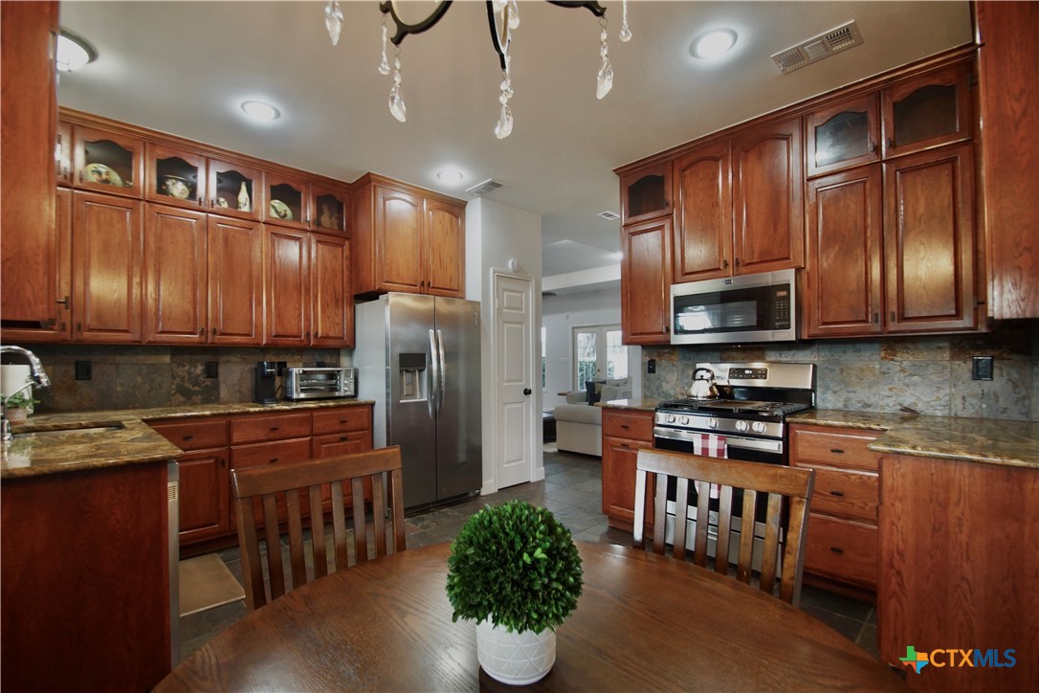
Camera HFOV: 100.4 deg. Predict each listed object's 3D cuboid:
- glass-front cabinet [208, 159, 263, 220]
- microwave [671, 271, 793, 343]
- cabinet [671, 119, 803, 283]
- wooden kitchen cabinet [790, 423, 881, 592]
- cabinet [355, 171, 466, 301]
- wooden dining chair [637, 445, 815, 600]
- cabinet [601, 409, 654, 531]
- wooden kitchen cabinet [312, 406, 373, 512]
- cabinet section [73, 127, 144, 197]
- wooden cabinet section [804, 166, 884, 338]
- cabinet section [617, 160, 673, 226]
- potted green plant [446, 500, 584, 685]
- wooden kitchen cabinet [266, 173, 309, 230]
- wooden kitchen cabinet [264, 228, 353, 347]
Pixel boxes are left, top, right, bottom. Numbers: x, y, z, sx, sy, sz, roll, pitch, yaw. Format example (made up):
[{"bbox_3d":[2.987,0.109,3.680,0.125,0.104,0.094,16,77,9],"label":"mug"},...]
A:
[{"bbox_3d":[-2.134,-1.110,3.202,0.338,0.385,0.330,0,-1,-44],"label":"glass-front cabinet"},{"bbox_3d":[1.476,-0.230,2.920,0.390,0.418,0.760,0,-1,-44],"label":"microwave"},{"bbox_3d":[1.512,-0.890,2.937,0.380,0.873,0.795,0,-1,-44],"label":"cabinet"},{"bbox_3d":[1.830,0.885,2.422,0.630,0.879,0.420,0,-1,-44],"label":"wooden kitchen cabinet"},{"bbox_3d":[-1.066,-0.897,4.002,0.940,0.907,0.670,0,-1,-44],"label":"cabinet"},{"bbox_3d":[0.445,0.827,1.030,0.470,1.000,0.560,-1,-1,31],"label":"wooden dining chair"},{"bbox_3d":[0.981,0.904,3.269,0.605,0.894,0.424,0,-1,-44],"label":"cabinet"},{"bbox_3d":[-1.560,0.920,3.537,0.470,0.879,0.615,0,-1,-44],"label":"wooden kitchen cabinet"},{"bbox_3d":[-2.583,-1.106,2.728,0.310,0.382,0.330,0,-1,-44],"label":"cabinet section"},{"bbox_3d":[1.881,-0.491,2.477,0.330,0.903,0.343,0,-1,-44],"label":"wooden cabinet section"},{"bbox_3d":[1.056,-1.122,3.321,0.330,0.382,0.416,0,-1,-44],"label":"cabinet section"},{"bbox_3d":[-0.008,0.417,0.770,0.240,0.272,0.240,0,-1,0],"label":"potted green plant"},{"bbox_3d":[-1.893,-1.113,3.436,0.325,0.405,0.350,0,-1,-44],"label":"wooden kitchen cabinet"},{"bbox_3d":[-1.767,-0.452,3.547,0.673,0.922,0.330,0,-1,-44],"label":"wooden kitchen cabinet"}]

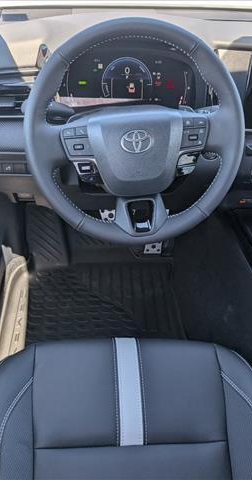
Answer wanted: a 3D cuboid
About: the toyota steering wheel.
[{"bbox_3d":[0.016,-0.177,0.772,0.370,0.370,0.110,-6,15,-4],"label":"toyota steering wheel"}]

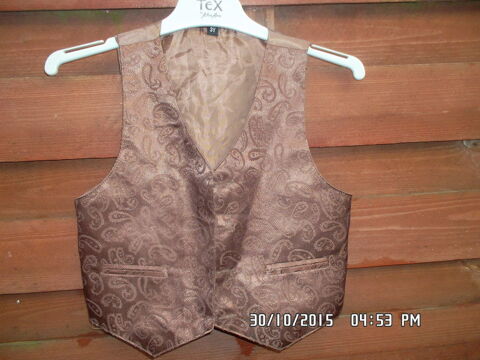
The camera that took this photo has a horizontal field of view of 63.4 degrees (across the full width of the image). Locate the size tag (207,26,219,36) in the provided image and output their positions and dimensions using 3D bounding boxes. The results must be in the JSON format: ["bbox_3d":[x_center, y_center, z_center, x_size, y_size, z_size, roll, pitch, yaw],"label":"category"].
[{"bbox_3d":[-0.029,-0.162,0.420,0.011,0.011,0.002,-3,11,-5],"label":"size tag"}]

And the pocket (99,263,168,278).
[{"bbox_3d":[-0.123,0.106,0.453,0.077,0.013,0.006,3,11,-1],"label":"pocket"}]

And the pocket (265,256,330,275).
[{"bbox_3d":[0.070,0.105,0.471,0.080,0.013,0.006,-4,12,-10],"label":"pocket"}]

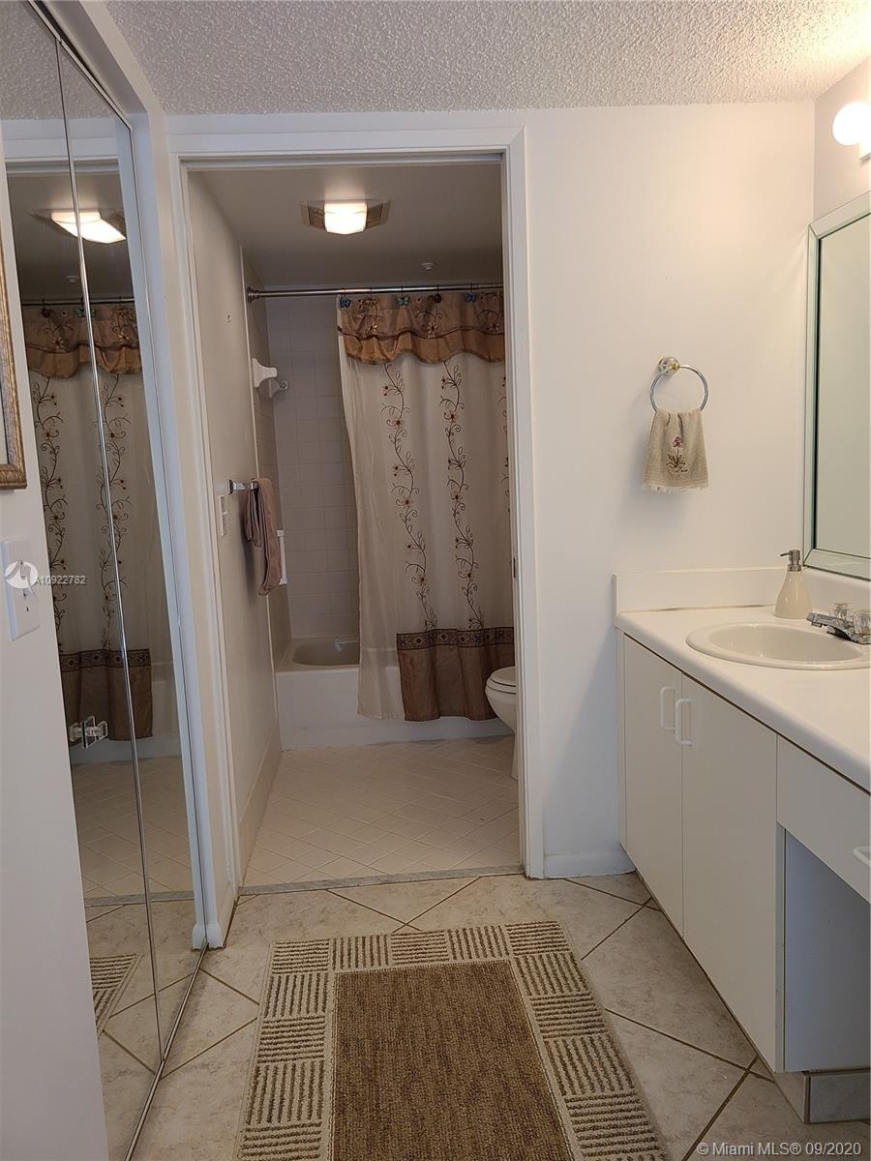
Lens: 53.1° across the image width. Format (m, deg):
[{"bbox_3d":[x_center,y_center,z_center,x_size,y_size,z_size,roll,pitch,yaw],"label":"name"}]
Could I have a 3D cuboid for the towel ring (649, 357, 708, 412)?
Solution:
[{"bbox_3d":[0.651,-0.511,2.350,0.158,0.178,0.062,-3,7,-4],"label":"towel ring"}]

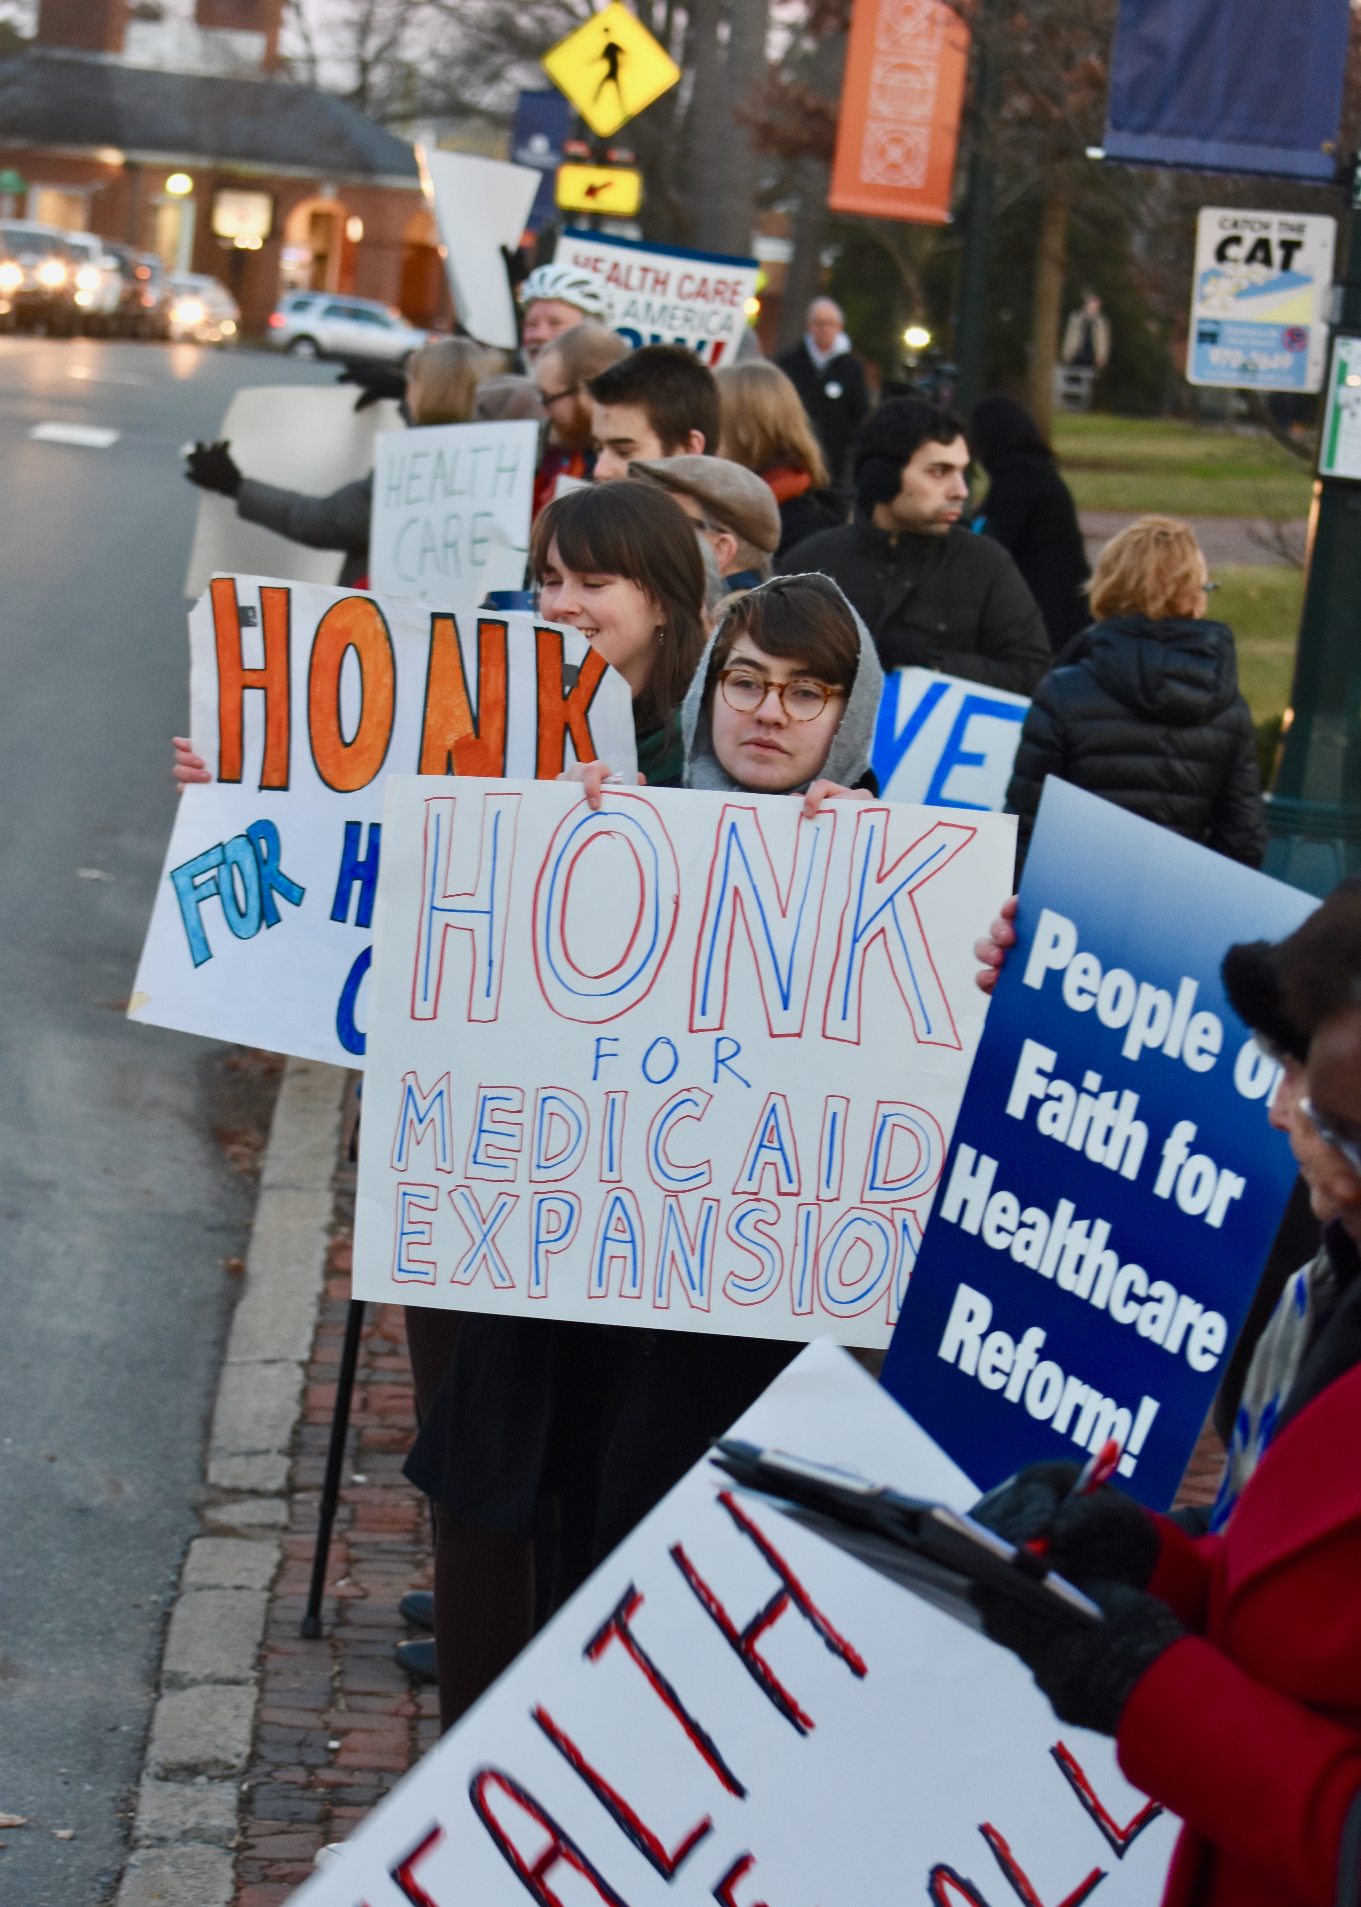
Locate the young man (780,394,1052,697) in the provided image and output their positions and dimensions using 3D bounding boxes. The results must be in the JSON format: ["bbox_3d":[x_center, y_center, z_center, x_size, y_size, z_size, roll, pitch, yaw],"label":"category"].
[{"bbox_3d":[0.331,-0.065,10.201,0.520,1.780,0.400,6,7,14],"label":"young man"}]

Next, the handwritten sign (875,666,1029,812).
[{"bbox_3d":[0.293,-0.202,9.750,0.660,0.540,0.020,14,7,8],"label":"handwritten sign"}]

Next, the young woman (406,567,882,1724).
[{"bbox_3d":[0.018,0.402,6.554,0.540,1.660,0.440,7,7,17],"label":"young woman"}]

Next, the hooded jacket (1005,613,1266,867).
[{"bbox_3d":[0.688,-0.214,9.537,0.460,0.660,0.340,6,7,8],"label":"hooded jacket"}]

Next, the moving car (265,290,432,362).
[{"bbox_3d":[-8.012,-15.403,148.000,4.430,1.730,1.820,7,7,-11],"label":"moving car"}]

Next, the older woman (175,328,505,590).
[{"bbox_3d":[-0.837,-0.686,14.600,0.680,1.650,0.580,9,8,30],"label":"older woman"}]

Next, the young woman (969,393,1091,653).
[{"bbox_3d":[0.982,-0.873,18.094,0.380,1.660,0.460,9,8,31],"label":"young woman"}]

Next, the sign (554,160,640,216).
[{"bbox_3d":[-0.621,-5.806,45.200,0.610,0.305,0.020,5,7,0],"label":"sign"}]

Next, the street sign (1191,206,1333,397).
[{"bbox_3d":[1.249,-1.404,12.800,0.300,0.380,0.020,5,6,-1],"label":"street sign"}]

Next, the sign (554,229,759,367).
[{"bbox_3d":[-0.107,-1.943,18.200,0.610,0.460,0.020,12,7,2],"label":"sign"}]

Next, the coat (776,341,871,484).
[{"bbox_3d":[0.683,-2.578,29.300,0.520,0.850,0.320,5,7,3],"label":"coat"}]

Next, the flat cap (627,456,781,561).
[{"bbox_3d":[0.038,-0.714,9.500,0.270,0.120,0.200,21,0,-22],"label":"flat cap"}]

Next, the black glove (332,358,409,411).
[{"bbox_3d":[-0.764,-1.406,14.700,0.190,0.125,0.100,6,7,12],"label":"black glove"}]

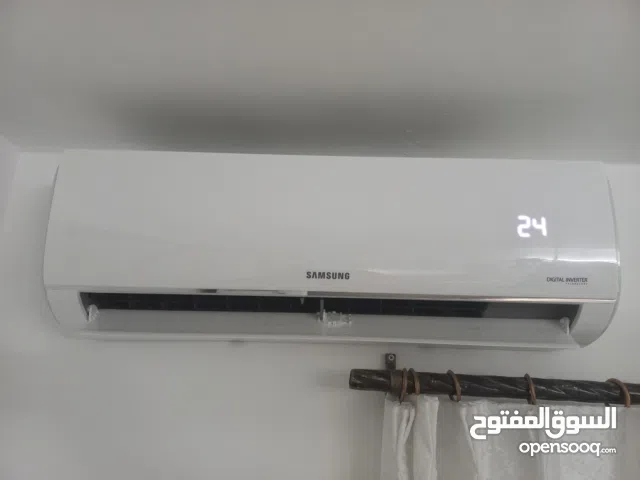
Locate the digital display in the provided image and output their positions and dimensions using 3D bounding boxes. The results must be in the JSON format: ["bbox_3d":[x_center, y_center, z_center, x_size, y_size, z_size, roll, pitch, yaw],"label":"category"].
[{"bbox_3d":[0.302,-0.019,0.660,0.043,0.034,0.008,1,-15,0],"label":"digital display"}]

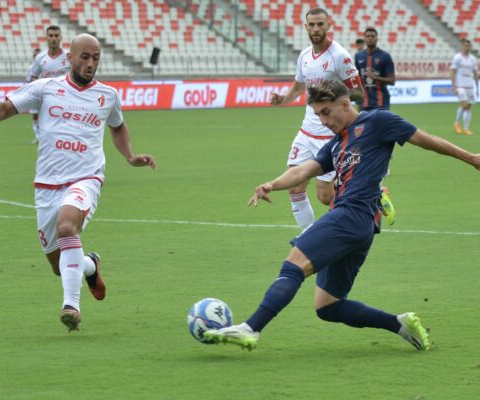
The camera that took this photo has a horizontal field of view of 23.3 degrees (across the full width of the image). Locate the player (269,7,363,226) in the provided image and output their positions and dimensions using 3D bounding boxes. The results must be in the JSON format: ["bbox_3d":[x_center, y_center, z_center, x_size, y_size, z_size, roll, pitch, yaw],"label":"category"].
[{"bbox_3d":[0.660,-0.483,8.504,0.680,1.800,0.850,4,8,28],"label":"player"}]

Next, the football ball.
[{"bbox_3d":[-0.146,0.586,5.630,0.220,0.220,0.220,0,7,0],"label":"football ball"}]

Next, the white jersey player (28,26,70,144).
[{"bbox_3d":[-2.147,-1.092,13.467,0.620,1.800,0.550,-1,7,-8],"label":"white jersey player"}]

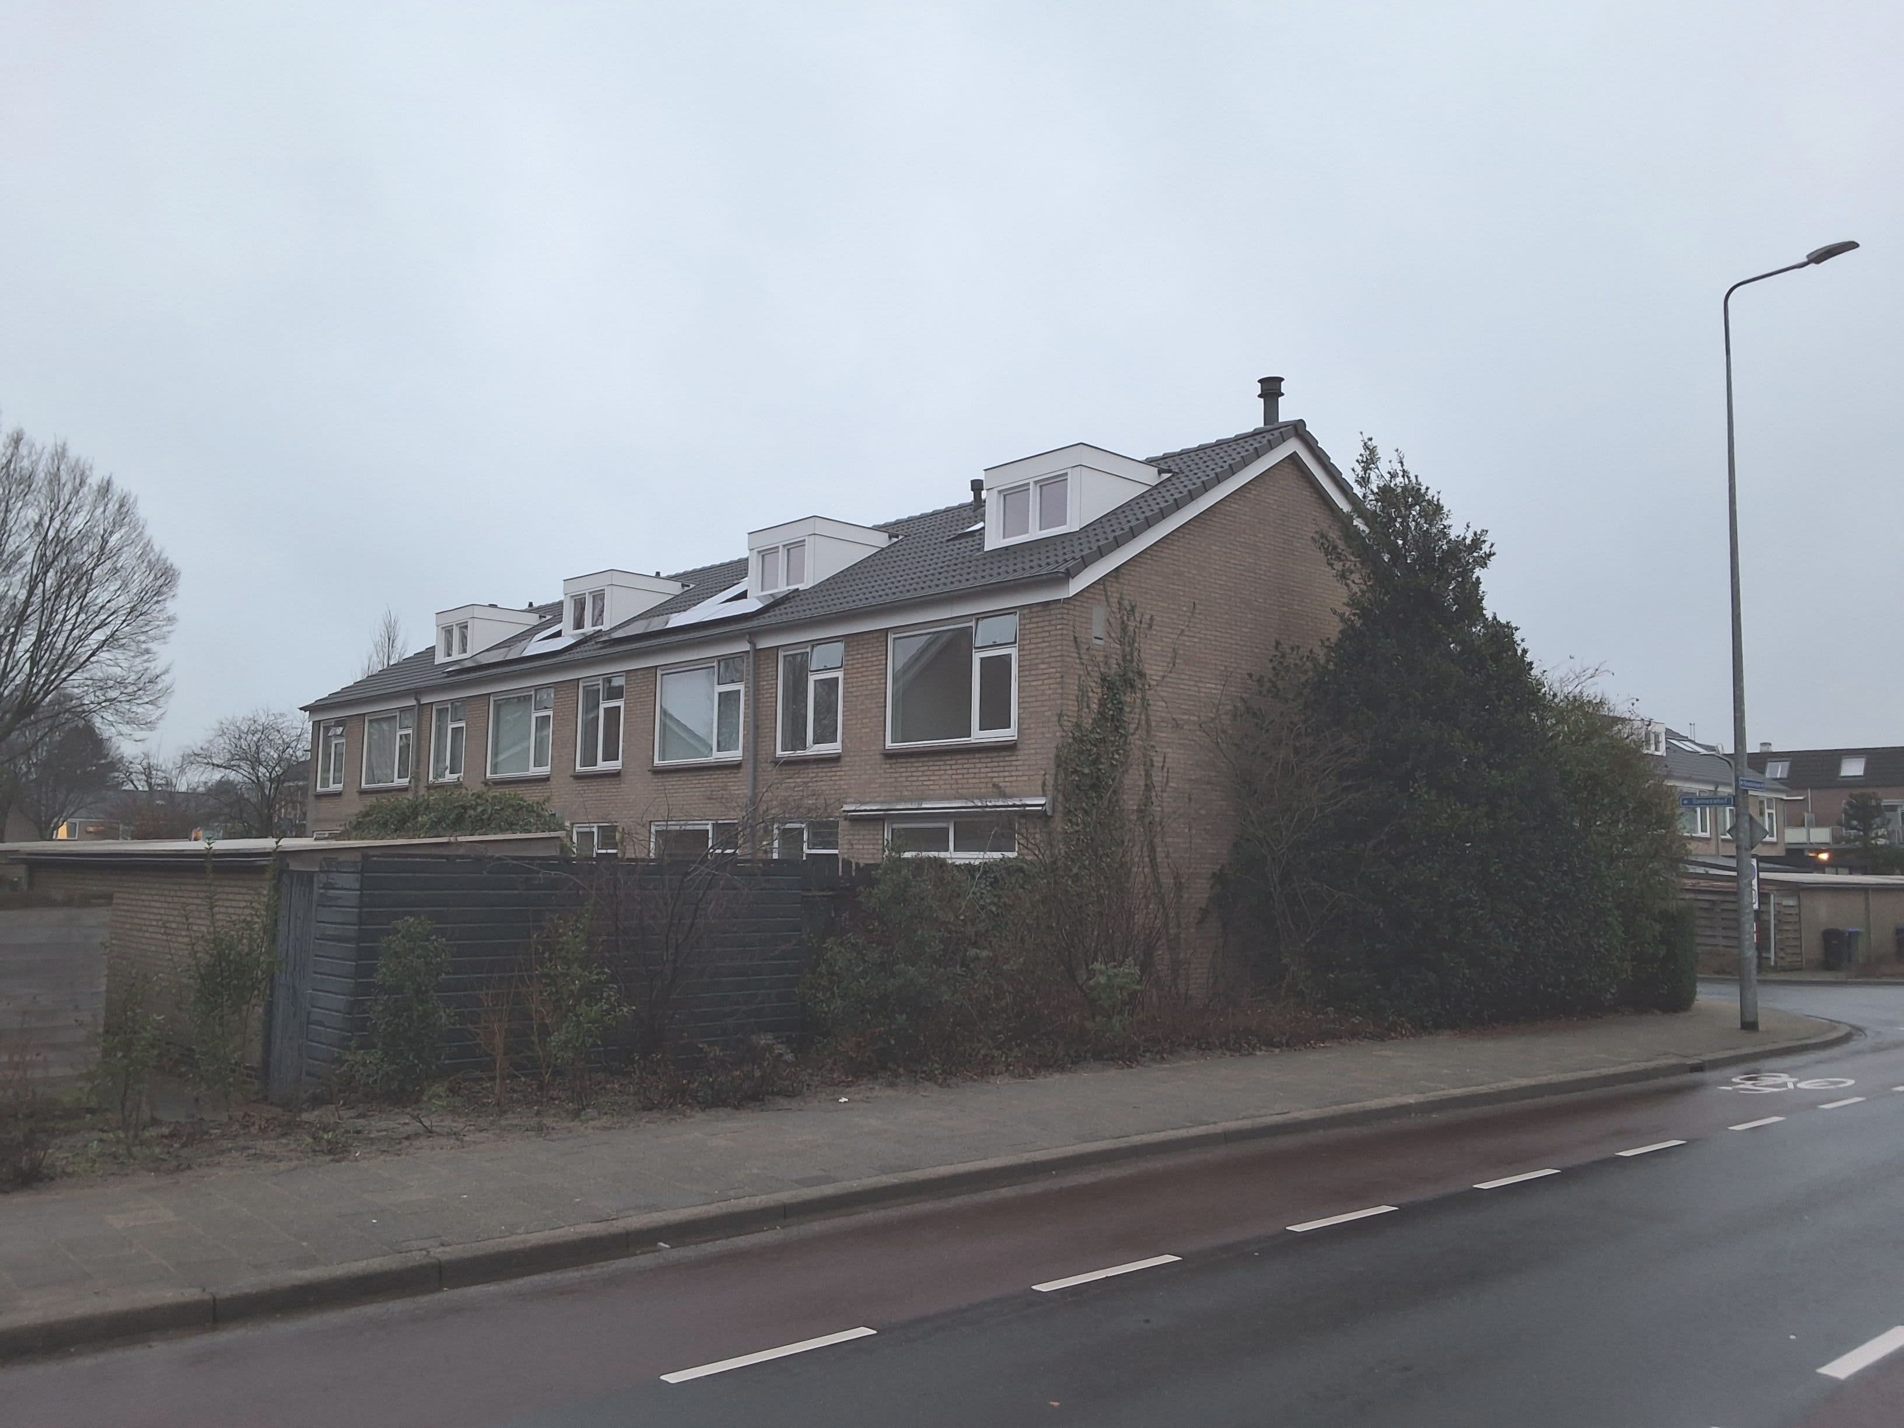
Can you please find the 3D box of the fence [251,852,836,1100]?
[{"bbox_3d":[-3.223,2.136,12.905,4.250,1.850,1.650,6,-7,-41],"label":"fence"}]

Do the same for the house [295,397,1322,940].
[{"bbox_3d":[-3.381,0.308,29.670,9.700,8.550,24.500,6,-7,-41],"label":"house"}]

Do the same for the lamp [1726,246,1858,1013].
[{"bbox_3d":[10.694,-0.940,19.406,0.300,9.800,1.750,6,-7,-41],"label":"lamp"}]

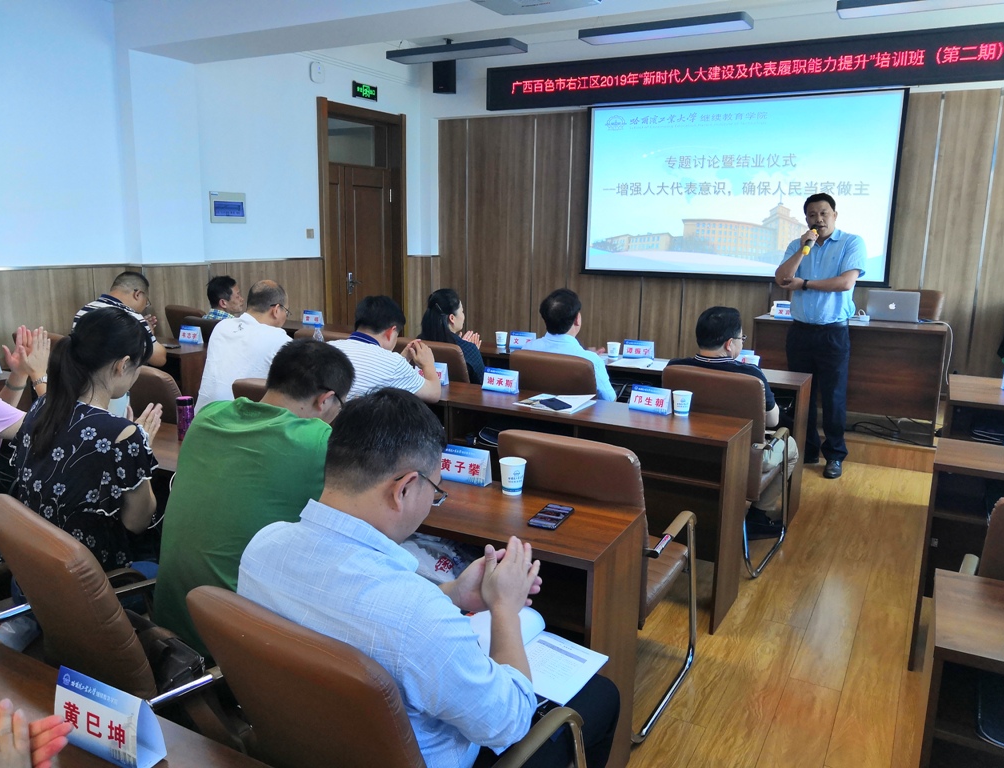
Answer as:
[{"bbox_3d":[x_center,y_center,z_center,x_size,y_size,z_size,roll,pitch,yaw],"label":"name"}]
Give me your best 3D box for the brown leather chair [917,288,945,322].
[{"bbox_3d":[2.963,-0.213,5.966,0.550,0.920,0.620,12,15,43],"label":"brown leather chair"}]

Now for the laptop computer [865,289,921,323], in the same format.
[{"bbox_3d":[2.653,-0.531,5.393,0.323,0.211,0.288,7,13,27],"label":"laptop computer"}]

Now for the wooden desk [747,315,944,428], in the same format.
[{"bbox_3d":[2.344,-0.069,5.439,1.142,0.725,0.646,7,13,27],"label":"wooden desk"}]

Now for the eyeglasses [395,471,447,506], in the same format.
[{"bbox_3d":[-0.183,0.167,1.359,0.139,0.045,0.144,7,-23,27],"label":"eyeglasses"}]

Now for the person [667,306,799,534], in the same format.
[{"bbox_3d":[1.073,0.208,3.747,0.526,1.162,0.775,7,13,27],"label":"person"}]

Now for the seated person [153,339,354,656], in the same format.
[{"bbox_3d":[-0.558,0.488,2.022,0.520,1.240,0.740,10,14,38],"label":"seated person"}]

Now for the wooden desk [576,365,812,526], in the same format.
[{"bbox_3d":[1.030,0.286,4.450,1.200,0.756,0.410,7,13,28],"label":"wooden desk"}]

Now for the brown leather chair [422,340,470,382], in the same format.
[{"bbox_3d":[-0.235,0.184,4.377,0.566,0.914,0.646,7,13,27],"label":"brown leather chair"}]

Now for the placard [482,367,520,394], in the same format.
[{"bbox_3d":[-0.004,-0.016,3.669,0.180,0.103,0.060,8,13,32],"label":"placard"}]

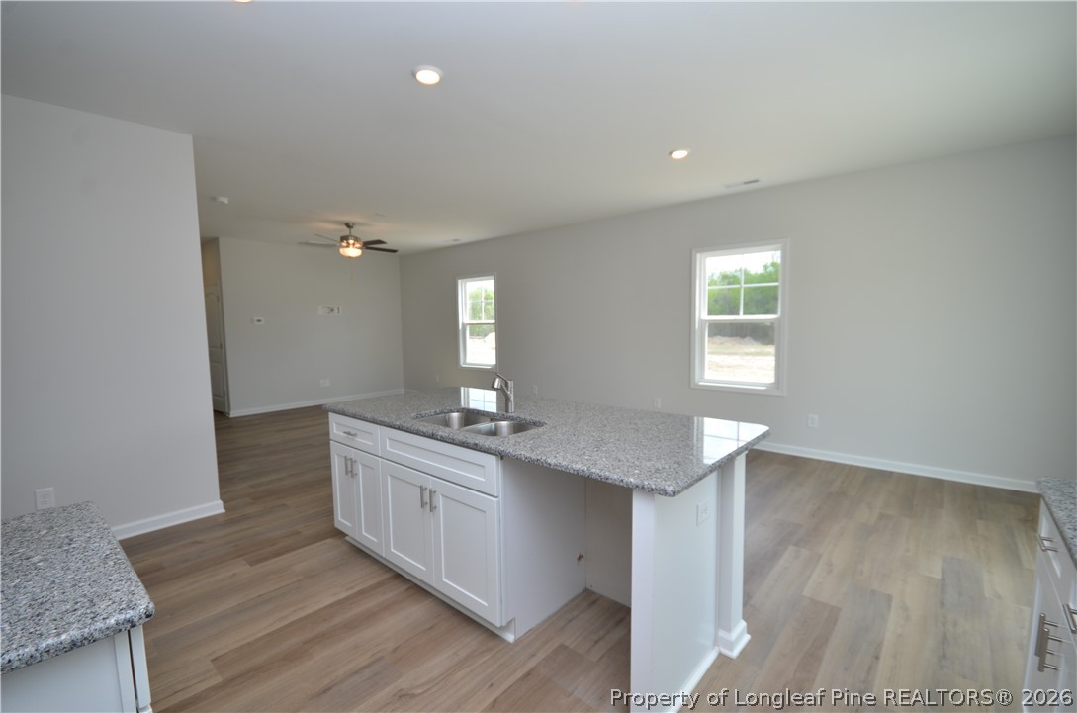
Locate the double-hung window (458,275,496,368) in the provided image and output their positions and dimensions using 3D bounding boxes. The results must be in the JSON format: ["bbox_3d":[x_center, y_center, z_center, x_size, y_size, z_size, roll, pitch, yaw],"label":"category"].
[{"bbox_3d":[-1.023,-0.571,7.678,0.950,1.550,0.120,3,6,40],"label":"double-hung window"}]

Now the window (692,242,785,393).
[{"bbox_3d":[2.196,-0.412,4.947,0.950,1.550,0.120,3,6,40],"label":"window"}]

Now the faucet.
[{"bbox_3d":[-0.208,0.212,2.547,0.055,0.240,0.185,3,6,40],"label":"faucet"}]

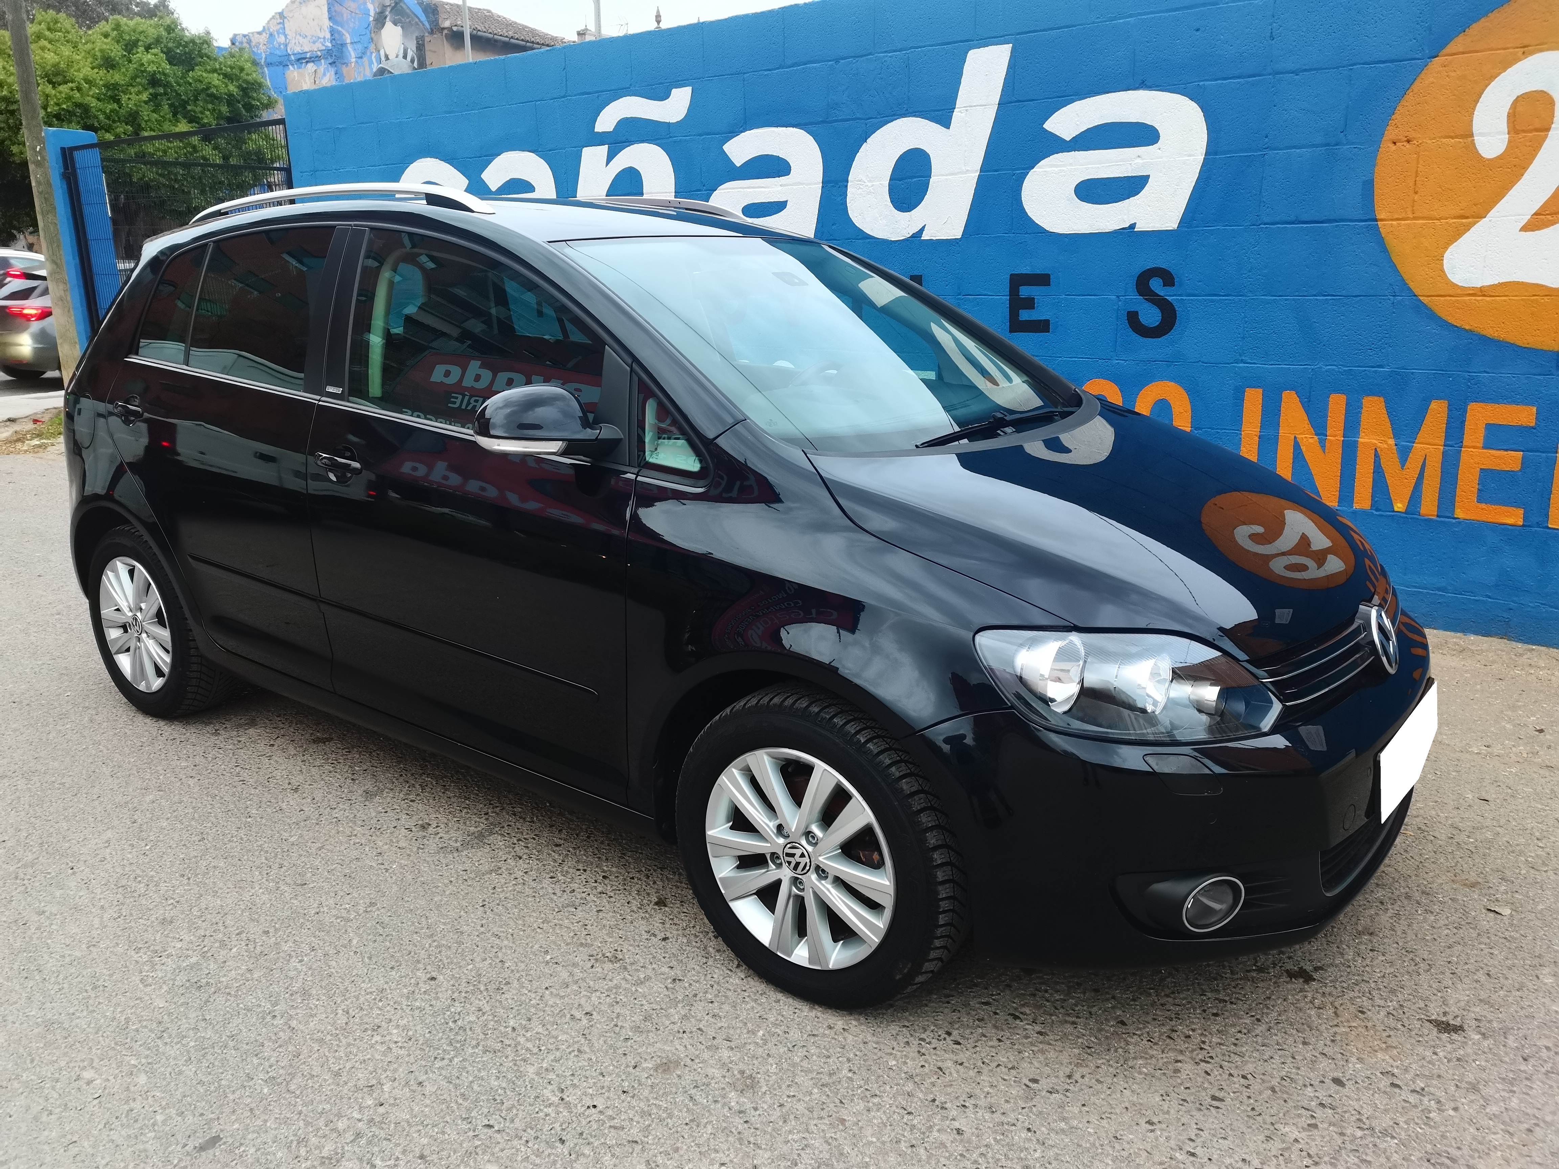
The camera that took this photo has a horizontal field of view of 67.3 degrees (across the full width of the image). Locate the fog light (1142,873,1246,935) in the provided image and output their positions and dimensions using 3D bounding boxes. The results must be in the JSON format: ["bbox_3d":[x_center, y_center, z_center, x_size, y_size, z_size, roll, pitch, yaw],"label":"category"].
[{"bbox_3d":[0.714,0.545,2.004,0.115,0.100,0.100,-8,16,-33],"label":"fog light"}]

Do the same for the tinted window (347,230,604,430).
[{"bbox_3d":[-0.694,-0.571,2.663,1.010,0.510,0.050,11,-5,35],"label":"tinted window"}]

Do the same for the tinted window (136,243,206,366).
[{"bbox_3d":[-1.780,-0.835,3.475,0.310,0.370,0.040,11,-5,35],"label":"tinted window"}]

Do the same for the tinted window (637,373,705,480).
[{"bbox_3d":[-0.210,-0.315,2.294,0.240,0.200,0.035,11,-5,35],"label":"tinted window"}]

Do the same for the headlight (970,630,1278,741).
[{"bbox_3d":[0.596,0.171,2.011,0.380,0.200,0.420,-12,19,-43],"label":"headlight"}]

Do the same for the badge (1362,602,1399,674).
[{"bbox_3d":[1.200,0.110,2.338,0.030,0.137,0.137,-14,2,38],"label":"badge"}]

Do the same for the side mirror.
[{"bbox_3d":[-0.460,-0.328,2.314,0.170,0.150,0.220,11,17,35],"label":"side mirror"}]

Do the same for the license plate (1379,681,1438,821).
[{"bbox_3d":[1.259,0.315,2.341,0.020,0.115,0.520,3,13,36],"label":"license plate"}]

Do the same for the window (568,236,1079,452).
[{"bbox_3d":[0.147,-0.632,2.958,1.040,0.120,1.440,39,31,24],"label":"window"}]

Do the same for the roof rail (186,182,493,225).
[{"bbox_3d":[-1.259,-1.034,3.223,1.420,0.100,0.060,11,17,35],"label":"roof rail"}]

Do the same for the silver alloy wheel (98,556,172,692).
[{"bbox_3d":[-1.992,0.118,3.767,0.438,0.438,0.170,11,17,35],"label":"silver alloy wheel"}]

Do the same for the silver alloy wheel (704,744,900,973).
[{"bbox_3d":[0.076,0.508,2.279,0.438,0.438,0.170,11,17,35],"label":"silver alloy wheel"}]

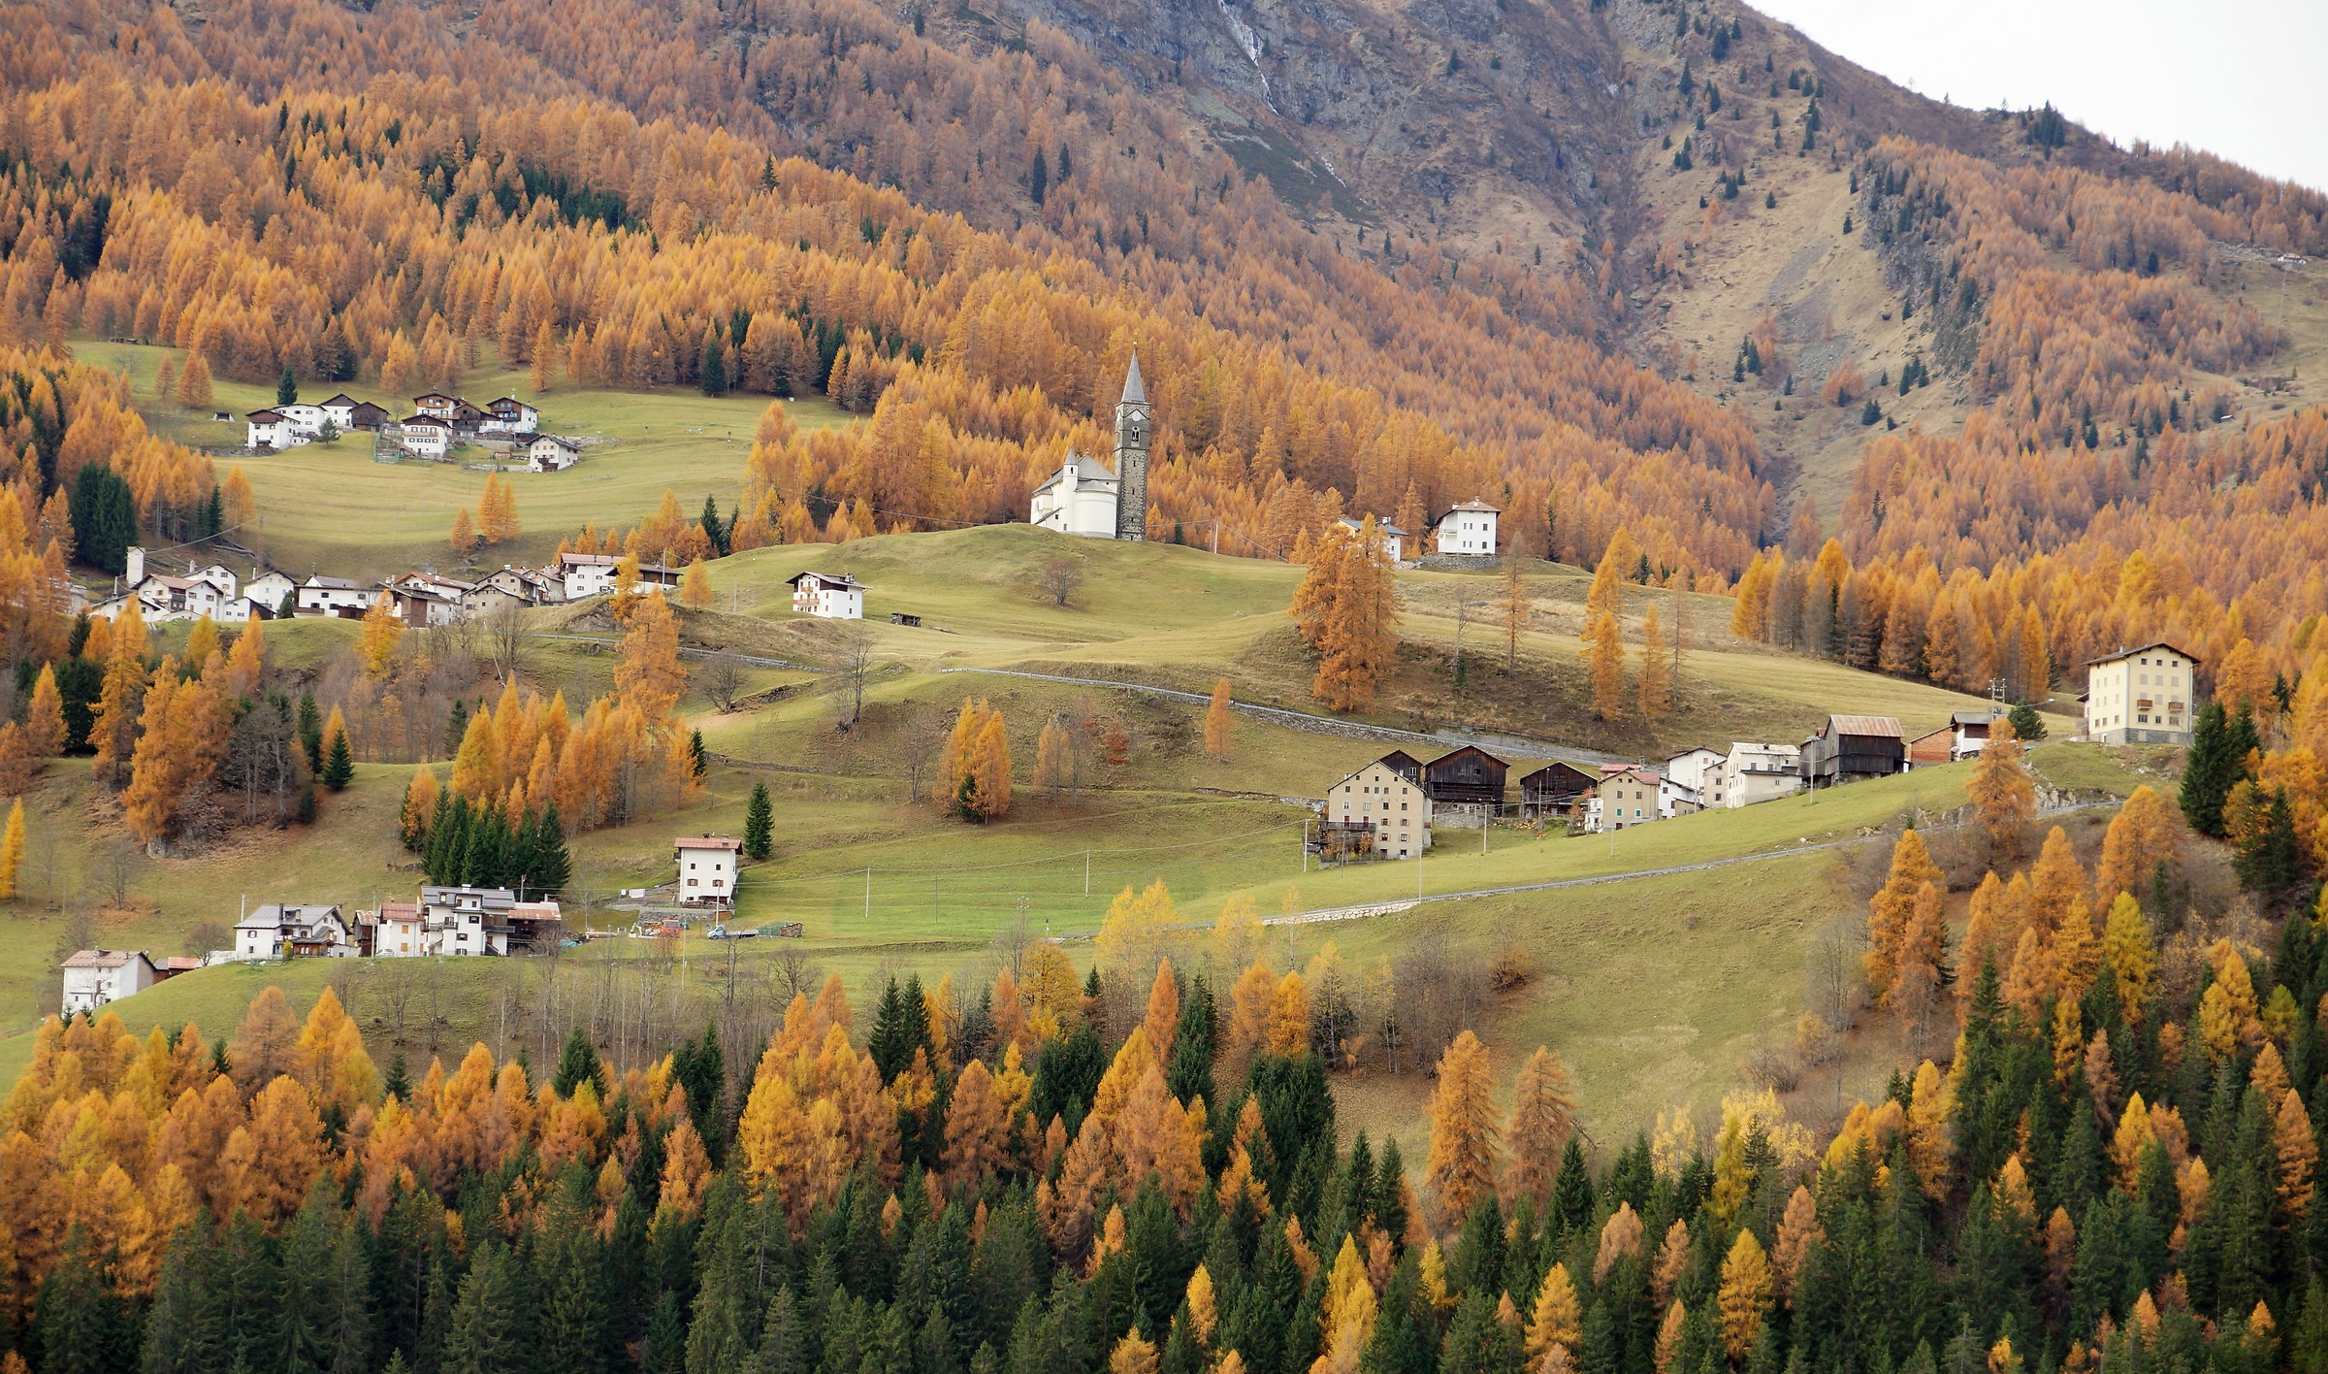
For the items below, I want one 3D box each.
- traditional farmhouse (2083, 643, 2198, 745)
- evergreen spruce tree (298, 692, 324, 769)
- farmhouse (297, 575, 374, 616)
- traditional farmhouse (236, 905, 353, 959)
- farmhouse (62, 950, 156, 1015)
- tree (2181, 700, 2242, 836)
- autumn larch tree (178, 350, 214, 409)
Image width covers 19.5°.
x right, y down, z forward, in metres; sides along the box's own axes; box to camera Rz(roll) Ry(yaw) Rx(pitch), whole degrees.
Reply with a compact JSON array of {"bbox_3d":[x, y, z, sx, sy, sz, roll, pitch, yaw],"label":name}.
[{"bbox_3d":[143.850,1.070,1000.000,12.200,14.800,12.200,3,-6,-22],"label":"traditional farmhouse"},{"bbox_3d":[-141.970,7.570,1130.000,4.400,13.190,4.400,1,-6,0],"label":"evergreen spruce tree"},{"bbox_3d":[-170.640,-18.570,1400.000,15.500,8.300,10.000,2,-5,-10],"label":"farmhouse"},{"bbox_3d":[-132.800,37.340,1035.000,14.000,8.300,10.000,-4,-6,35],"label":"traditional farmhouse"},{"bbox_3d":[-164.100,45.890,1056.350,11.000,10.200,11.000,-2,-7,23],"label":"farmhouse"},{"bbox_3d":[148.000,11.440,960.000,8.480,19.090,8.480,1,-6,0],"label":"tree"},{"bbox_3d":[-242.500,-76.960,1700.000,8.830,14.430,8.830,1,-6,0],"label":"autumn larch tree"}]

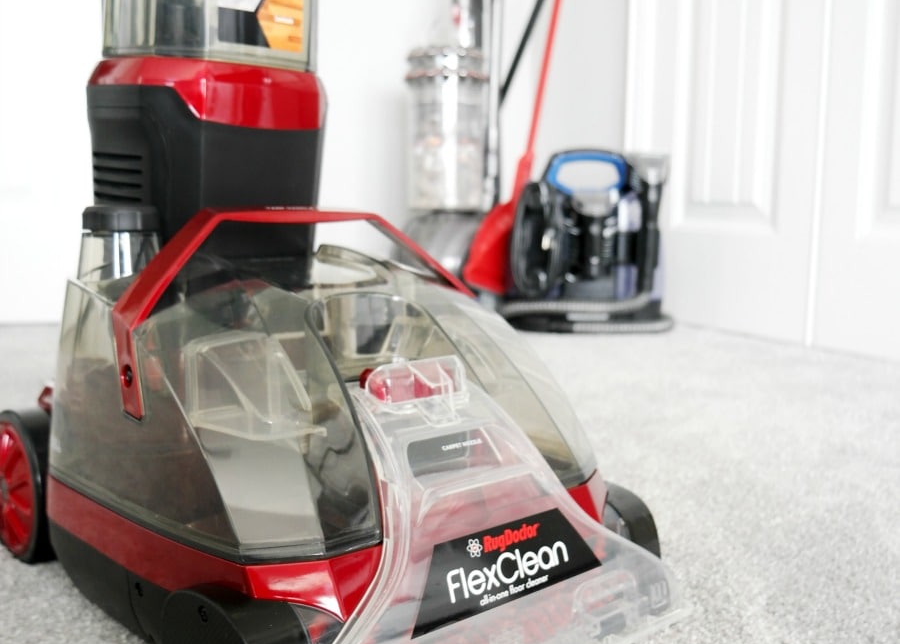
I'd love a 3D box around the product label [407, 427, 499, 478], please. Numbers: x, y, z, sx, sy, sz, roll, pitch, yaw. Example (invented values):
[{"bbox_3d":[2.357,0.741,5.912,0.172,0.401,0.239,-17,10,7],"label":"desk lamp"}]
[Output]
[{"bbox_3d":[0.002,0.083,0.573,0.067,0.027,0.004,-7,-22,-38],"label":"product label"}]

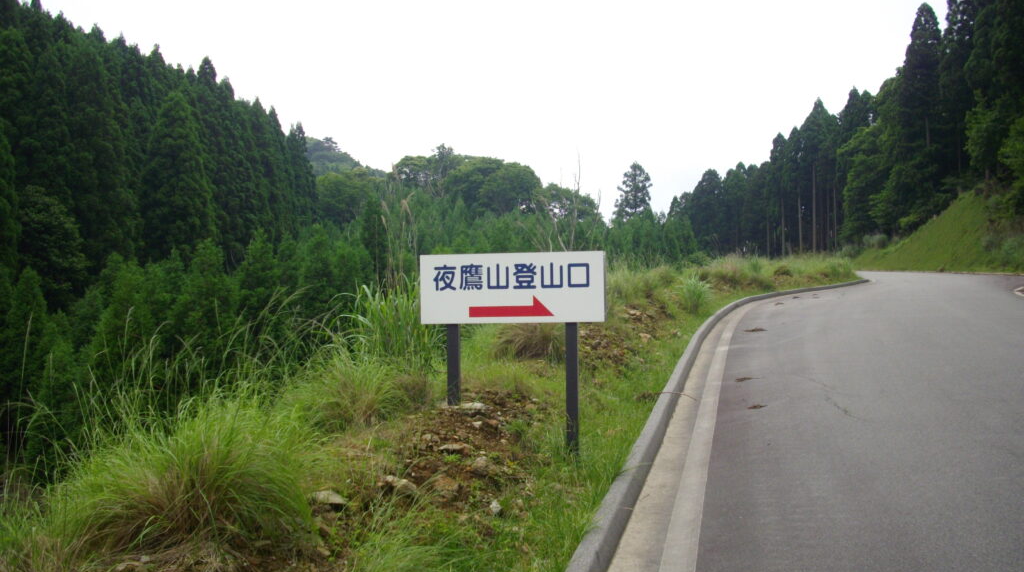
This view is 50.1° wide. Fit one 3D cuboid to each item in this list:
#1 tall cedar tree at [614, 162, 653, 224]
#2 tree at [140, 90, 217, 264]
[{"bbox_3d":[14.310,-9.210,130.000,4.870,10.930,4.870,-1,0,0],"label":"tall cedar tree"},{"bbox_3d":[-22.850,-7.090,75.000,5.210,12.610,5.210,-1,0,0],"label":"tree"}]

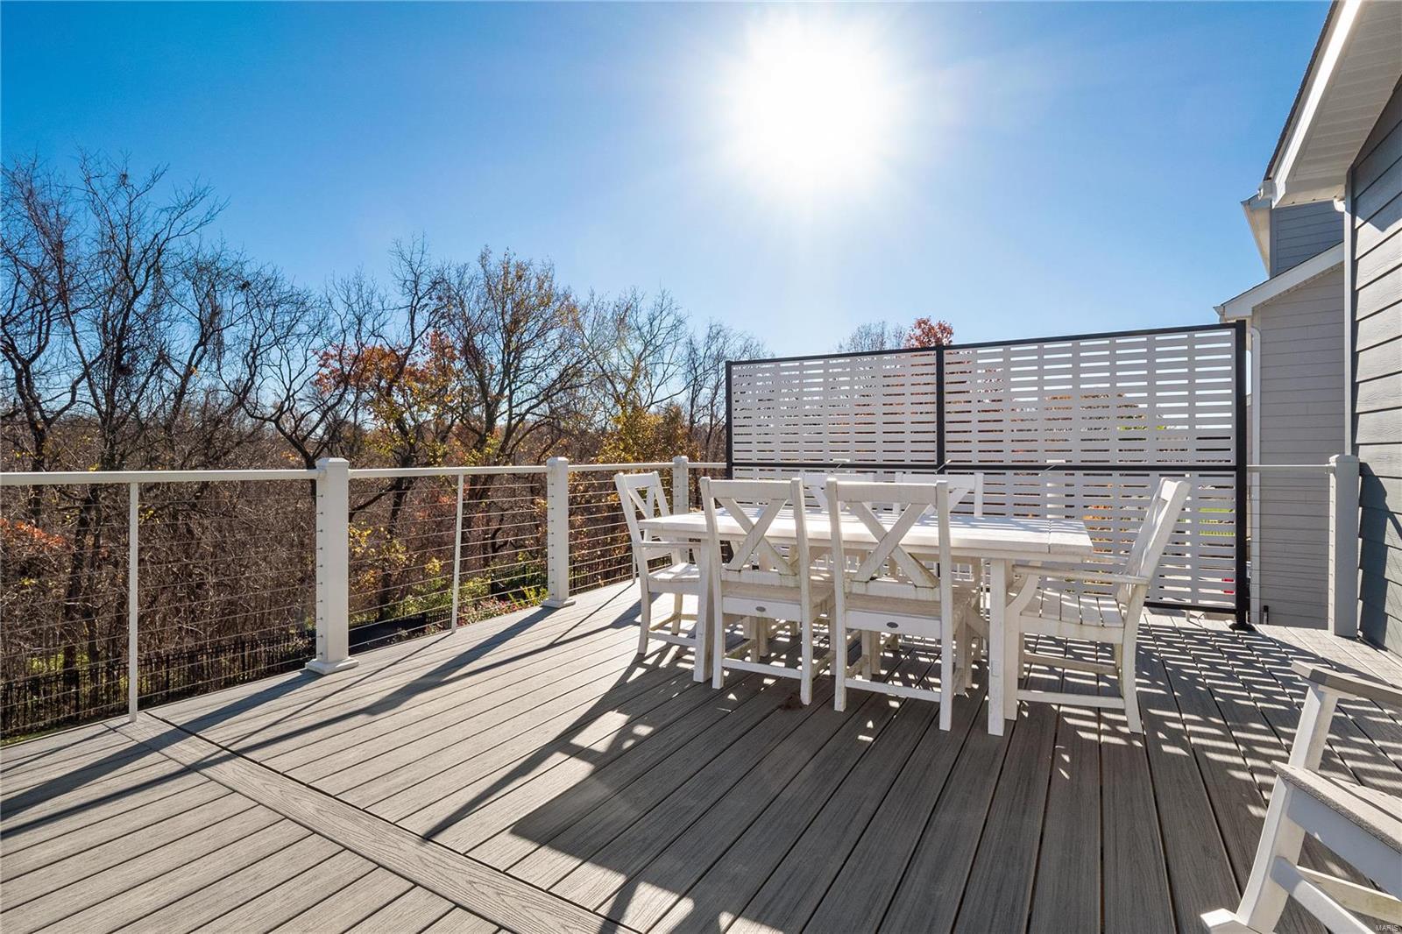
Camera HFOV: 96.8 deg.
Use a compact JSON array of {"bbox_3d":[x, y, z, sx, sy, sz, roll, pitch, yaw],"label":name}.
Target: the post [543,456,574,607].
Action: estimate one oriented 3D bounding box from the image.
[{"bbox_3d":[-1.031,0.466,4.517,0.163,1.064,0.163,1,1,32],"label":"post"}]

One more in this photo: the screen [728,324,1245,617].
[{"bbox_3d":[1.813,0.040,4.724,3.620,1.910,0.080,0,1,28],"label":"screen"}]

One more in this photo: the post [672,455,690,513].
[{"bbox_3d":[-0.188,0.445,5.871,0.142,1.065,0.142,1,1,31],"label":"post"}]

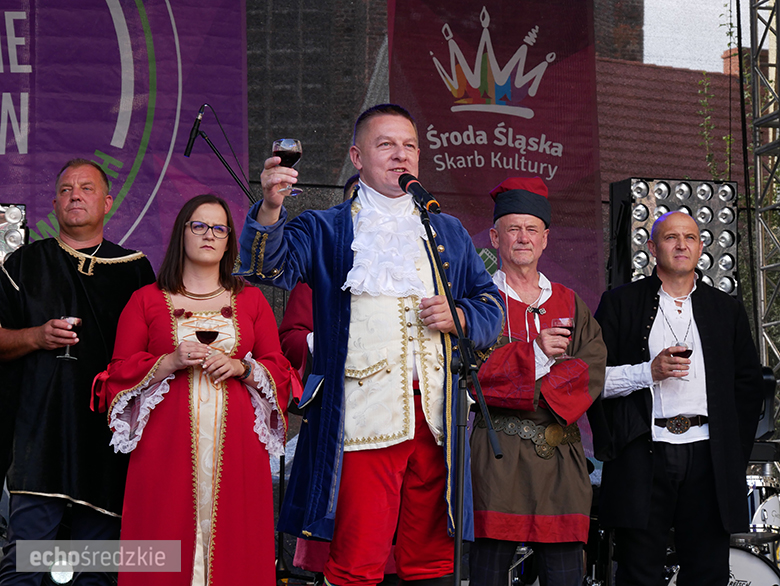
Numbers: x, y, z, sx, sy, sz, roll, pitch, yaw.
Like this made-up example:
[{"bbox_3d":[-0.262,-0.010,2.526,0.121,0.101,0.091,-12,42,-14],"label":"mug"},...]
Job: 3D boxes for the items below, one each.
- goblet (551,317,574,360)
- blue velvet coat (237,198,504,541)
[{"bbox_3d":[0.569,0.151,8.100,0.074,0.136,0.074,-1,-7,0],"label":"goblet"},{"bbox_3d":[-0.052,0.226,6.620,0.690,1.040,0.480,1,-8,-15],"label":"blue velvet coat"}]

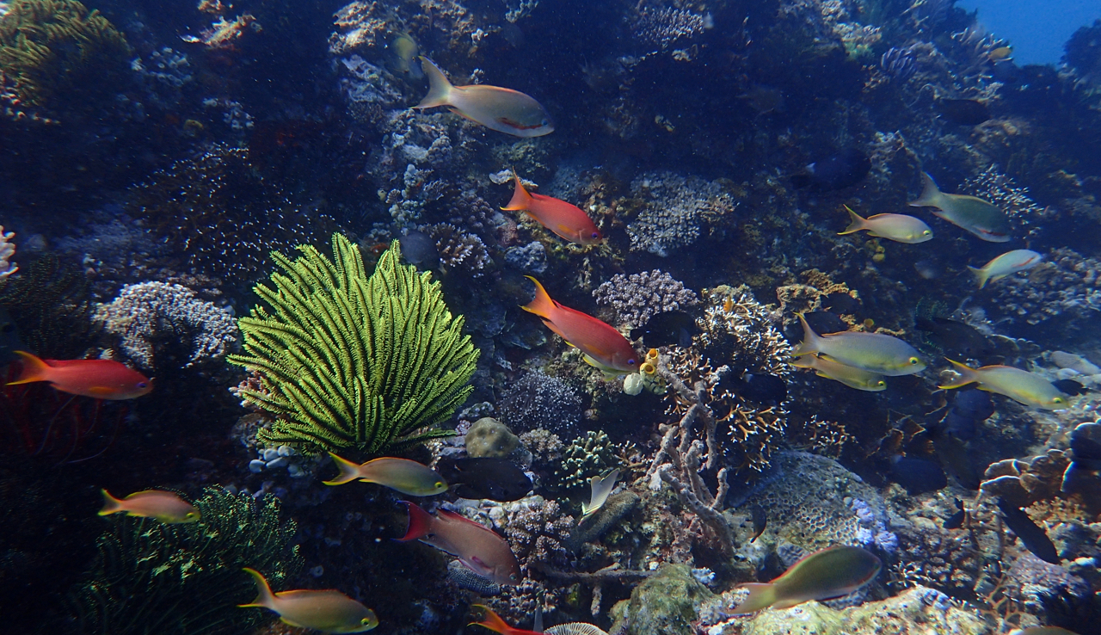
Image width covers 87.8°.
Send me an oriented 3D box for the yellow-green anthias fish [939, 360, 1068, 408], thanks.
[{"bbox_3d":[0.572,0.084,0.720,0.135,0.048,0.021,16,15,20],"label":"yellow-green anthias fish"}]

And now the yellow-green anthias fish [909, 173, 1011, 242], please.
[{"bbox_3d":[0.607,-0.163,0.850,0.149,0.054,0.023,30,16,8],"label":"yellow-green anthias fish"}]

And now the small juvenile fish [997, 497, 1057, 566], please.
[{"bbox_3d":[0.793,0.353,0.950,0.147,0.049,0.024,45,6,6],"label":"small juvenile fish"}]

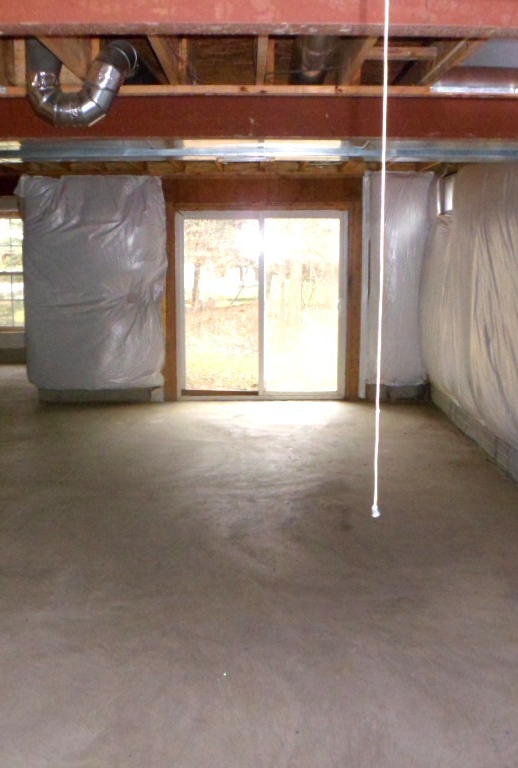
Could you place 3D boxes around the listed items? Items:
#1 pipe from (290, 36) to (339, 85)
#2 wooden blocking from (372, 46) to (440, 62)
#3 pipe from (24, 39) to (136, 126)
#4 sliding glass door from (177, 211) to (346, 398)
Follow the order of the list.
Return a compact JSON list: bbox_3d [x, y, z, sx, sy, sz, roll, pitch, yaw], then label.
[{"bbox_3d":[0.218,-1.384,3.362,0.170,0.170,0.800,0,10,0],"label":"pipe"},{"bbox_3d":[0.634,-1.474,3.568,0.360,0.042,0.090,0,10,0],"label":"wooden blocking"},{"bbox_3d":[-0.737,-1.278,3.394,0.460,0.360,0.190,0,10,0],"label":"pipe"},{"bbox_3d":[0.031,-0.834,8.665,1.840,2.040,0.120,0,10,0],"label":"sliding glass door"}]

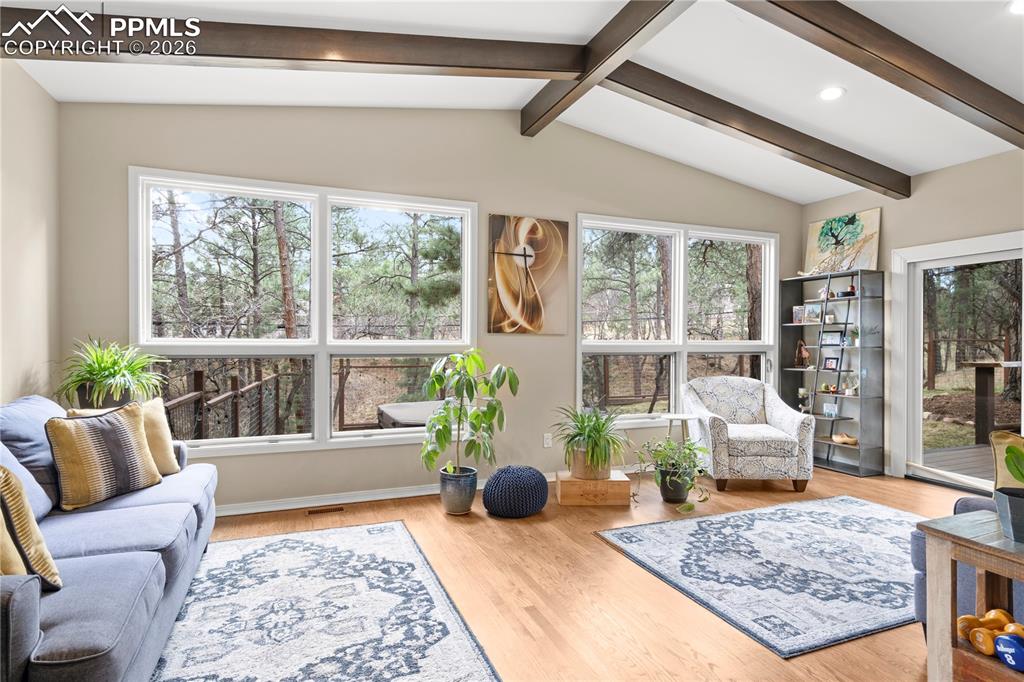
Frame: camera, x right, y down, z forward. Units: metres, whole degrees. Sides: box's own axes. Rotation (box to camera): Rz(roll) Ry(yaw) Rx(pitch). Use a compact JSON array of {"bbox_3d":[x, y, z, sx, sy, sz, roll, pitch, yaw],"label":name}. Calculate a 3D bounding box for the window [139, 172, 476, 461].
[{"bbox_3d":[-1.462,-0.178,3.949,2.479,2.018,0.110,0,0,-21],"label":"window"}]

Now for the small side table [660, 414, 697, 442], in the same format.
[{"bbox_3d":[1.553,0.982,4.709,0.360,0.570,0.360,0,0,-21],"label":"small side table"}]

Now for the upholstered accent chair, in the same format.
[{"bbox_3d":[2.060,0.785,4.550,0.850,0.910,0.770,0,0,3],"label":"upholstered accent chair"}]

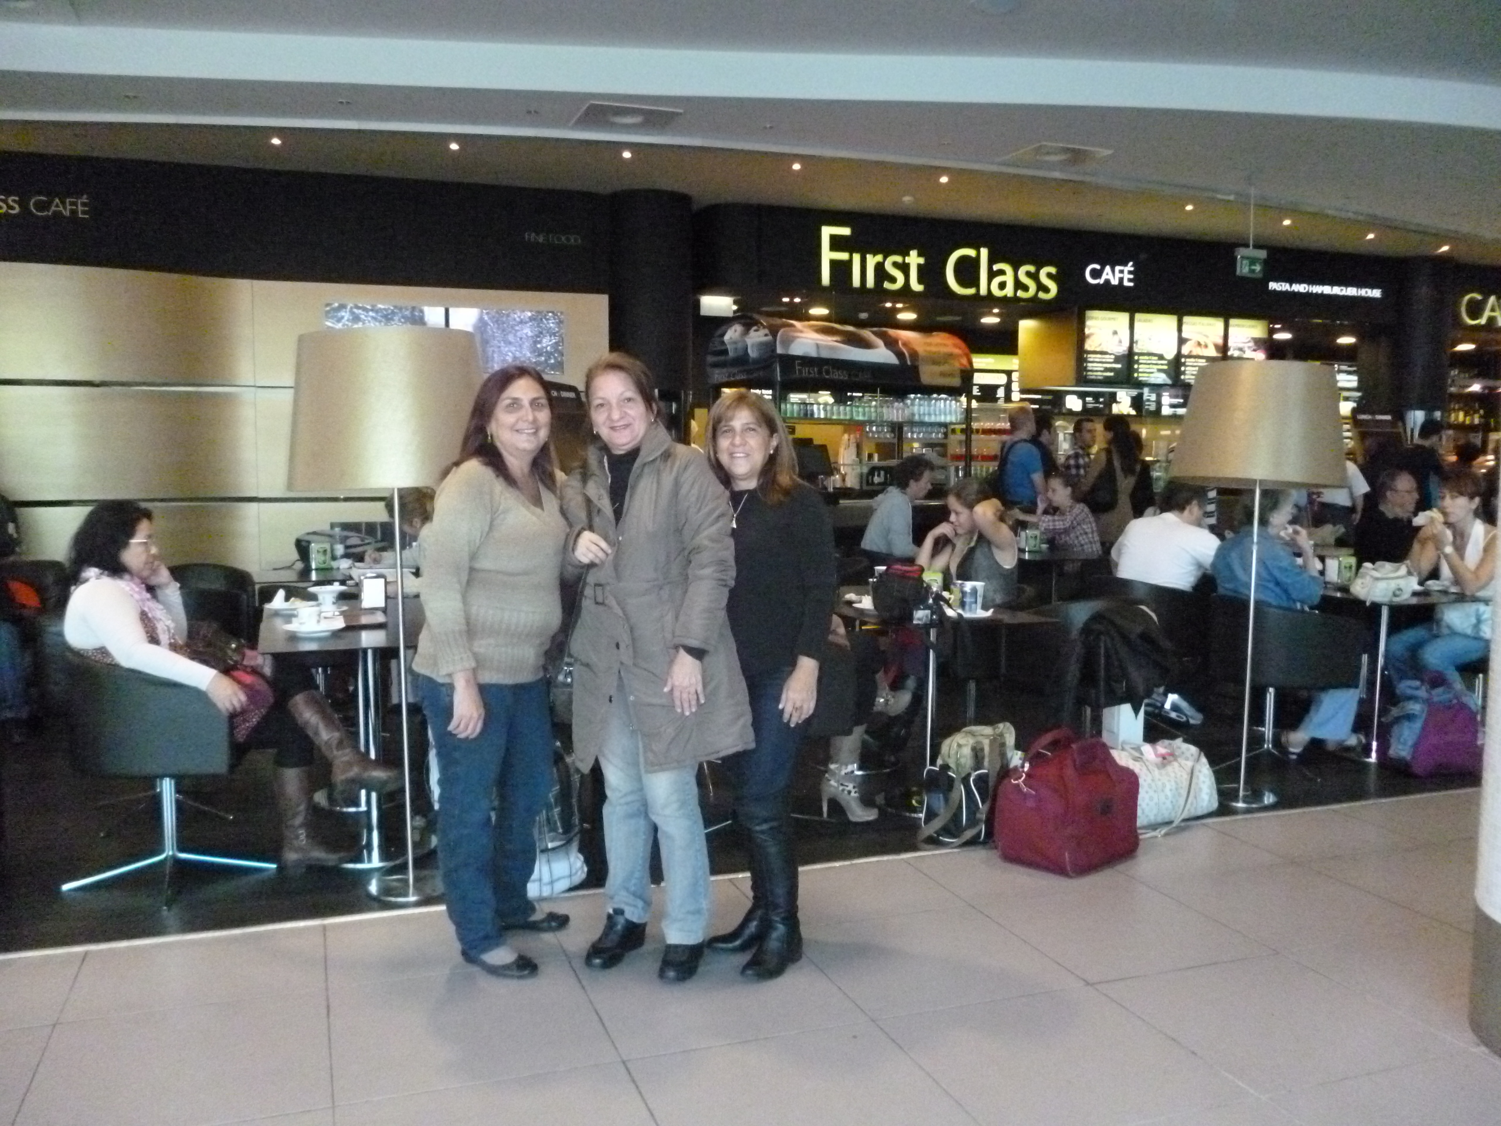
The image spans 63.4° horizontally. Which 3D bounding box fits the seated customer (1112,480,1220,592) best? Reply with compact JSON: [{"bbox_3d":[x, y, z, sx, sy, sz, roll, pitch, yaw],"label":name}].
[{"bbox_3d":[2.162,0.197,6.050,0.800,1.250,0.520,-3,6,-38],"label":"seated customer"}]

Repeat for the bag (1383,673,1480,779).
[{"bbox_3d":[2.984,0.696,5.408,0.420,0.430,0.300,1,5,5],"label":"bag"}]

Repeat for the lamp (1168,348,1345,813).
[{"bbox_3d":[1.960,0.085,4.747,0.660,1.710,0.660,0,5,0],"label":"lamp"}]

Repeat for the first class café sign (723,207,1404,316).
[{"bbox_3d":[2.958,-2.555,10.581,7.000,0.660,0.180,-1,5,-19],"label":"first class café sign"}]

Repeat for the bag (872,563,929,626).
[{"bbox_3d":[0.542,0.109,4.420,0.200,0.220,0.150,1,5,7],"label":"bag"}]

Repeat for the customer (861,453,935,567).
[{"bbox_3d":[0.960,0.071,6.742,0.820,1.360,0.500,-1,5,-20],"label":"customer"}]

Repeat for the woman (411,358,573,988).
[{"bbox_3d":[-0.667,0.262,3.246,0.470,1.590,0.340,-4,6,-42],"label":"woman"}]

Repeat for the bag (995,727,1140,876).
[{"bbox_3d":[1.077,0.797,4.102,0.420,0.380,0.270,-5,7,-45],"label":"bag"}]

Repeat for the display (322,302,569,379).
[{"bbox_3d":[-2.250,-1.672,9.075,1.744,0.493,0.100,-1,5,-20],"label":"display"}]

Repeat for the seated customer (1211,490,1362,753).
[{"bbox_3d":[2.527,0.258,5.646,0.800,1.260,0.520,-1,5,-20],"label":"seated customer"}]

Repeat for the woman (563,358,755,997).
[{"bbox_3d":[-0.242,0.249,3.189,0.510,1.610,0.380,1,5,11],"label":"woman"}]

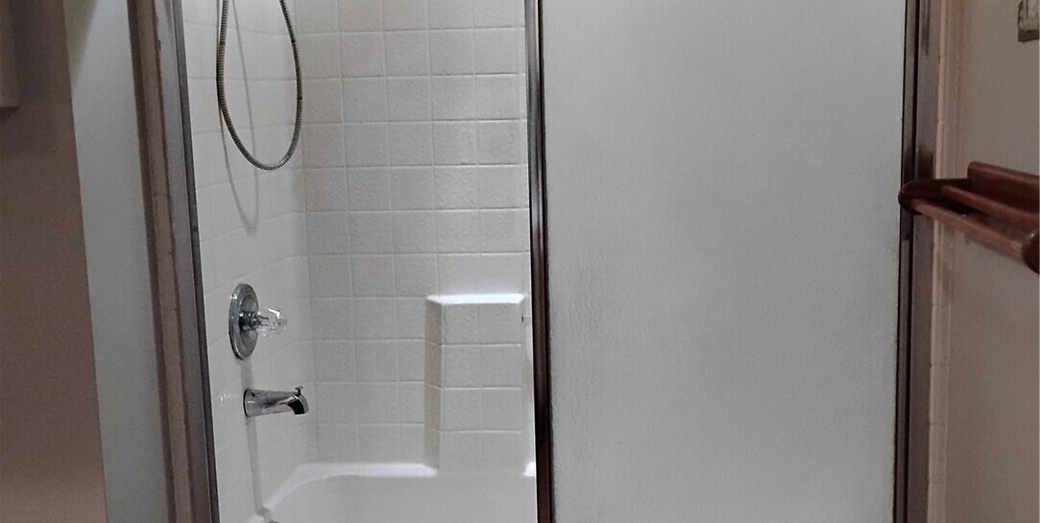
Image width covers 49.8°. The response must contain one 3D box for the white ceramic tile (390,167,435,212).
[{"bbox_3d":[-0.271,-0.185,2.832,0.109,0.109,0.010,-1,9,5],"label":"white ceramic tile"}]

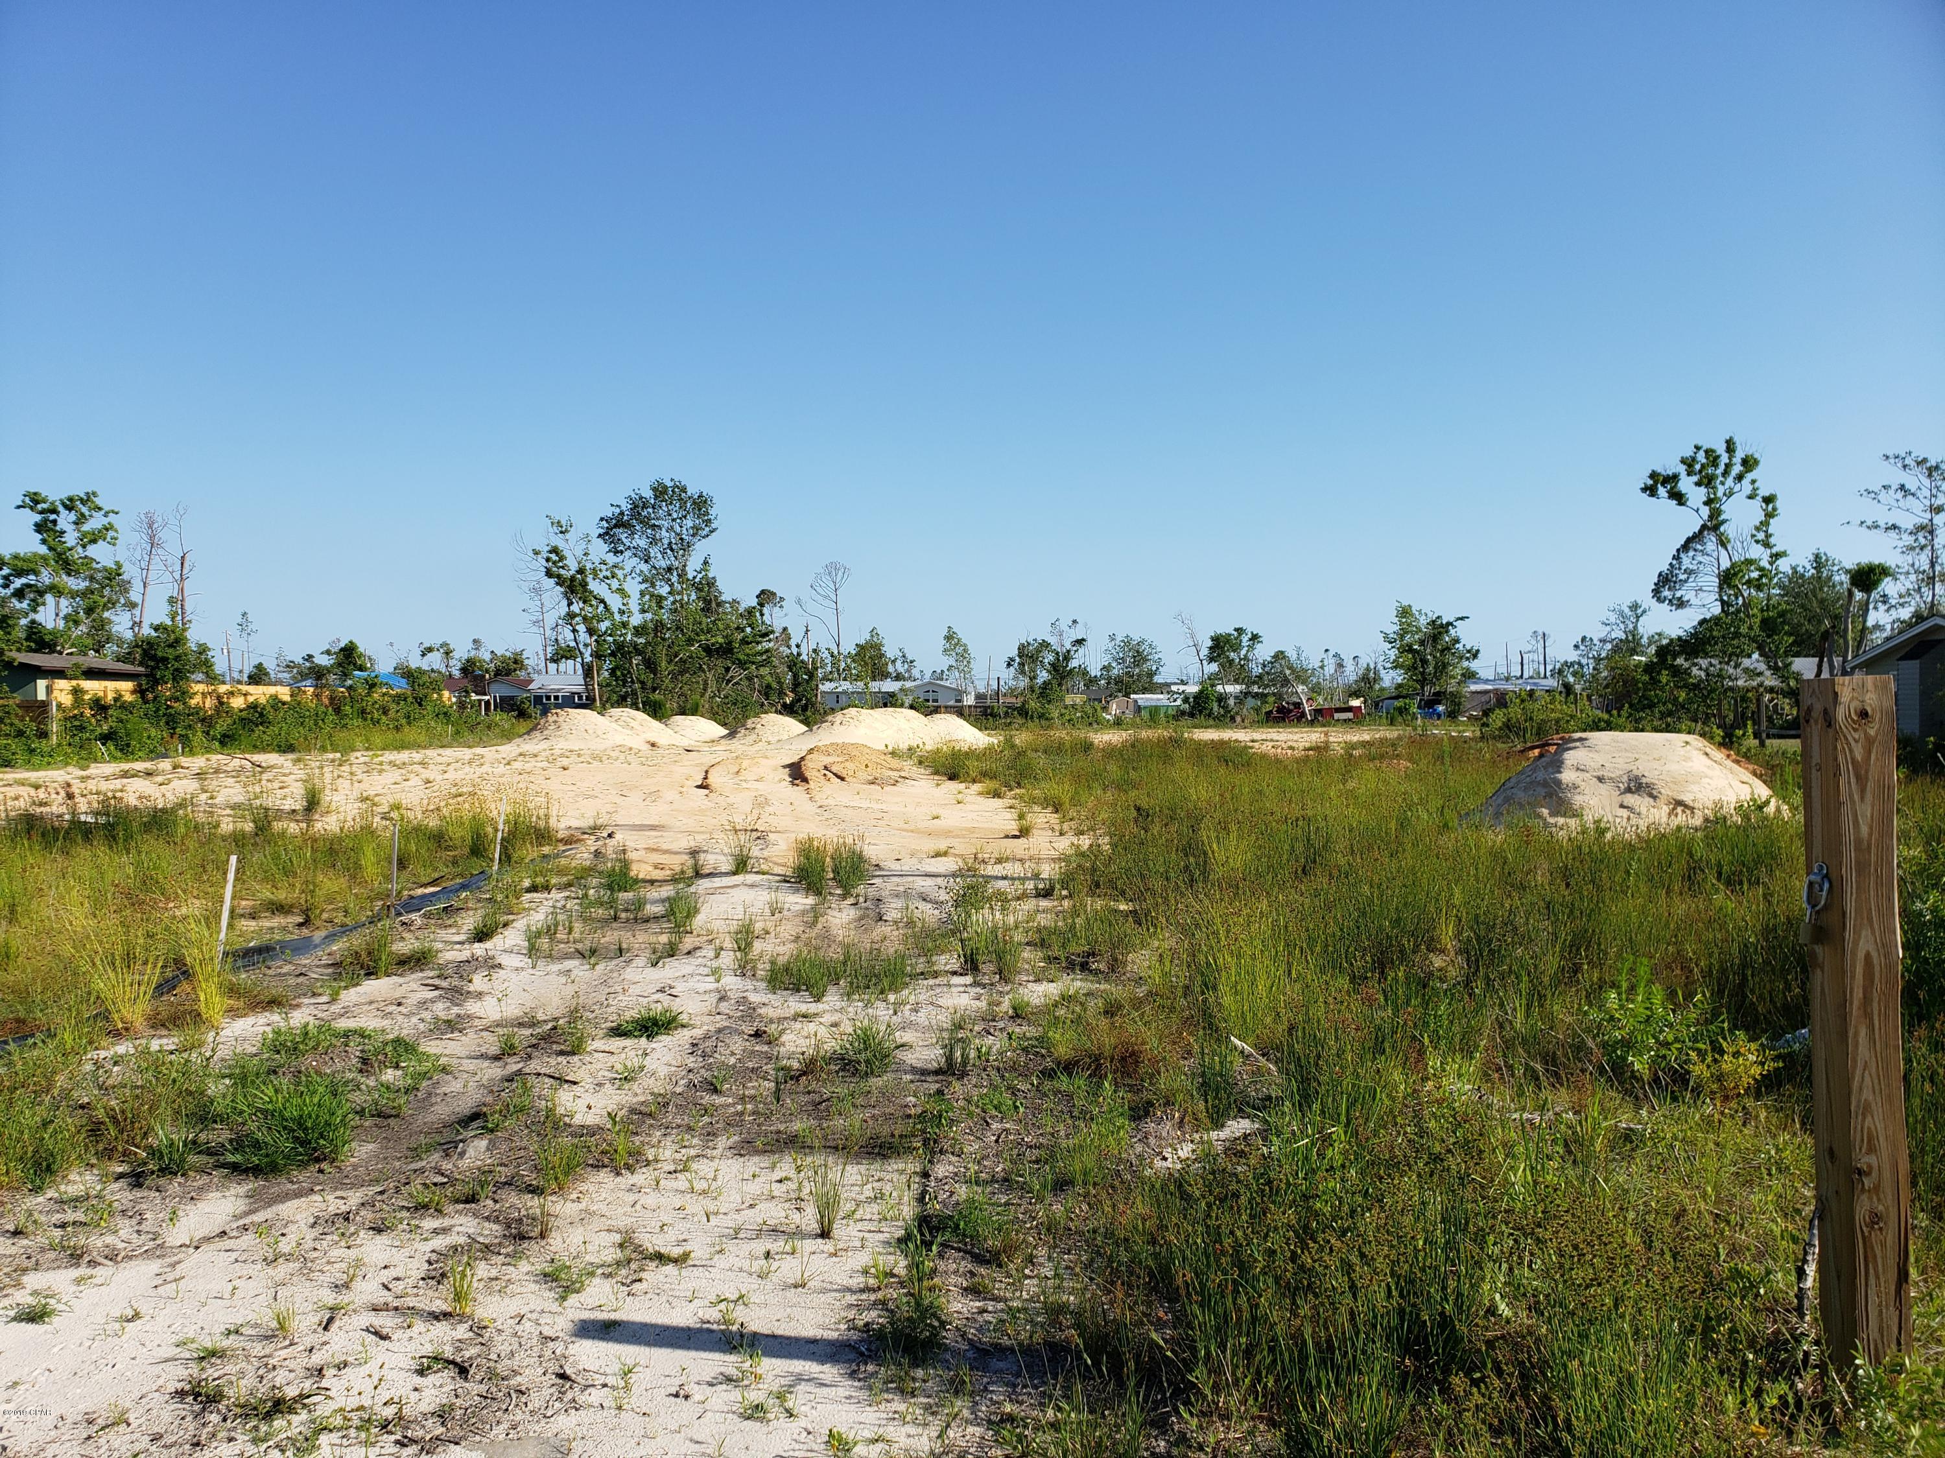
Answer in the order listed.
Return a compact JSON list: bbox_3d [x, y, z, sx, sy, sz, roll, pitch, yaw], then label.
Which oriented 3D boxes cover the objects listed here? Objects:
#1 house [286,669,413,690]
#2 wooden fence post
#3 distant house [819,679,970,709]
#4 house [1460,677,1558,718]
[{"bbox_3d":[-68.000,-3.750,158.000,10.500,4.600,9.500,0,1,-5],"label":"house"},{"bbox_3d":[2.200,0.725,3.640,0.140,1.710,0.140,-3,1,-3],"label":"wooden fence post"},{"bbox_3d":[-8.900,-3.600,168.000,16.800,3.750,8.500,0,1,6],"label":"distant house"},{"bbox_3d":[48.000,-2.650,130.000,9.000,3.600,7.500,0,1,3],"label":"house"}]

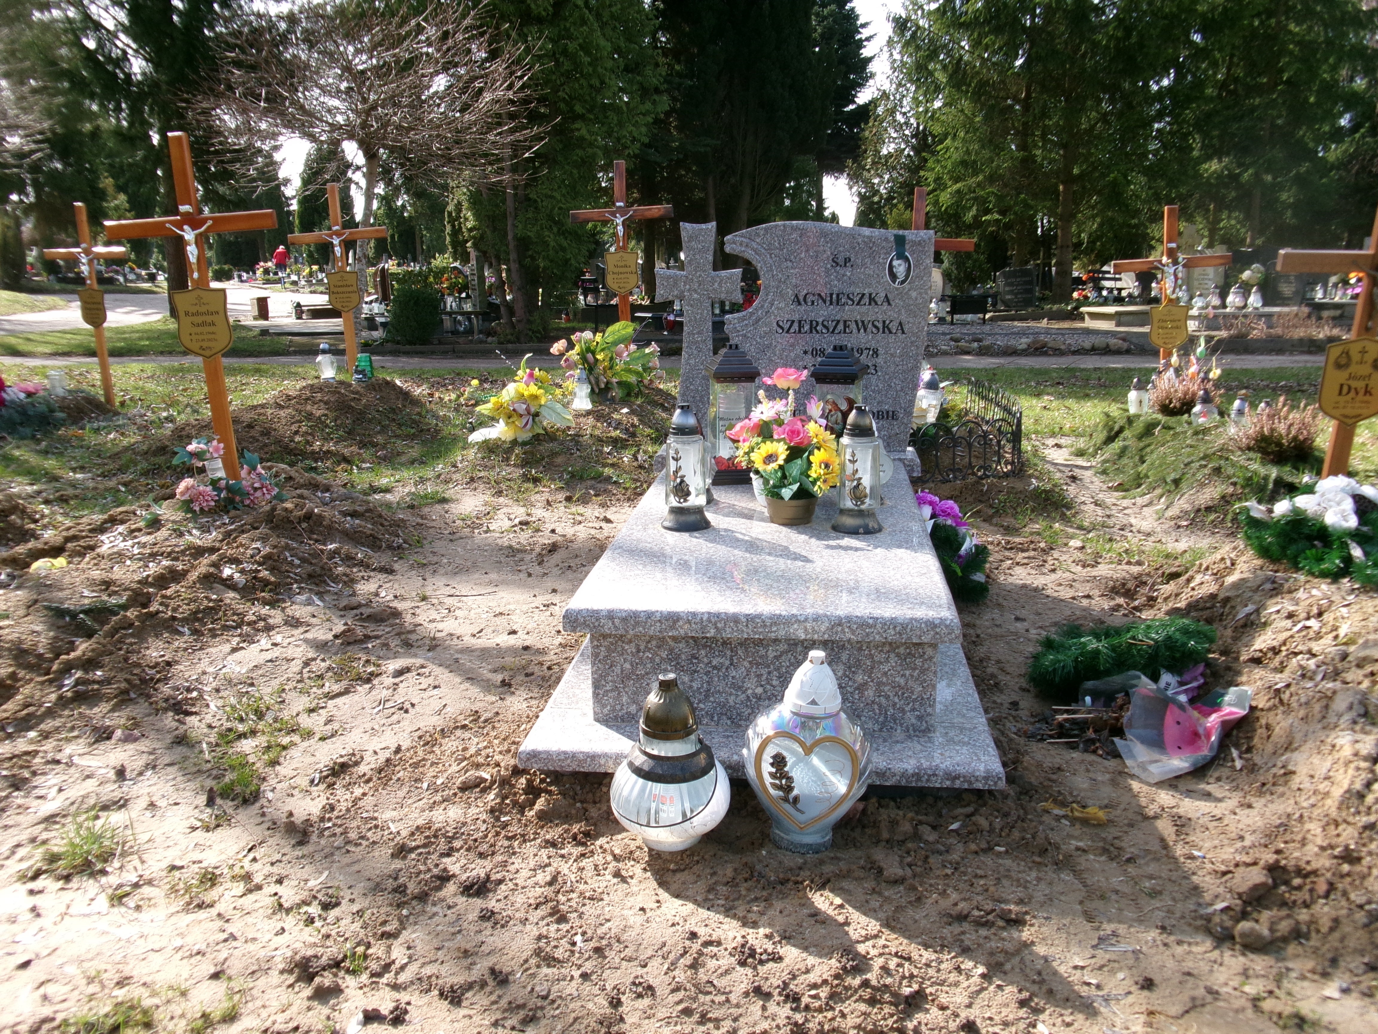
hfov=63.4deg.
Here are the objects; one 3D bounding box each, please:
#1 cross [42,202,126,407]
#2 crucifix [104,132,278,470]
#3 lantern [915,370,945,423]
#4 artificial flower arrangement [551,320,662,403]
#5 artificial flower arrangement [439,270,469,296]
[{"bbox_3d":[-3.932,-1.391,7.396,0.655,1.339,0.080,1,14,15],"label":"cross"},{"bbox_3d":[-1.851,-0.773,4.277,0.692,1.332,0.080,-2,13,8],"label":"crucifix"},{"bbox_3d":[1.243,-0.604,5.716,0.160,0.299,0.160,2,14,12],"label":"lantern"},{"bbox_3d":[-0.469,-0.886,6.350,0.600,0.400,0.420,-2,13,-4],"label":"artificial flower arrangement"},{"bbox_3d":[-3.334,-3.304,15.800,0.427,0.397,0.340,1,13,7],"label":"artificial flower arrangement"}]

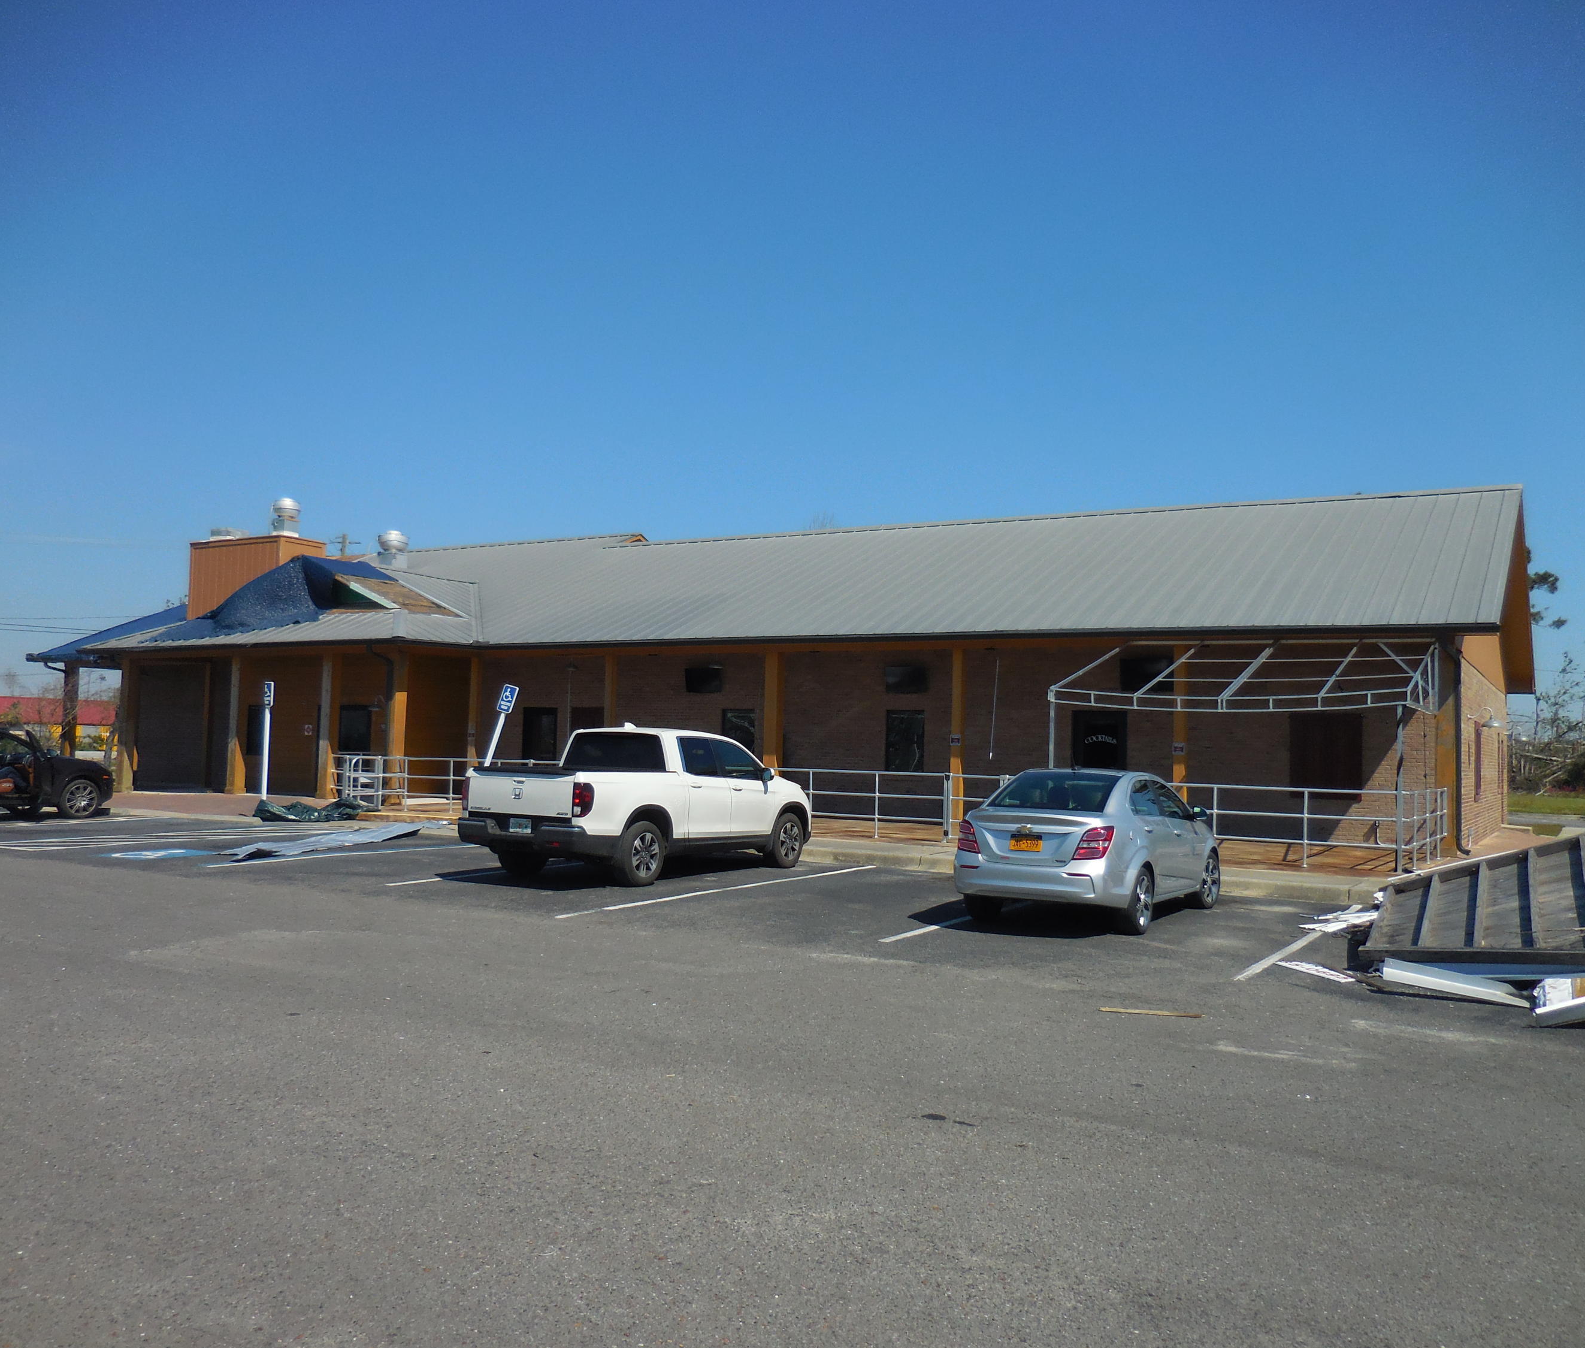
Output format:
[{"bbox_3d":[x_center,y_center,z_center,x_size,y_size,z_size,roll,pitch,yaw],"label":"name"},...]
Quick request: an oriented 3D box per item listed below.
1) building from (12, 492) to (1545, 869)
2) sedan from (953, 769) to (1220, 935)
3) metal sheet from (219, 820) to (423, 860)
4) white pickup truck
[{"bbox_3d":[-2.167,-0.397,36.455,39.500,7.950,18.100,0,-4,32],"label":"building"},{"bbox_3d":[3.239,1.775,13.708,1.750,1.515,4.400,0,-3,32],"label":"sedan"},{"bbox_3d":[-6.609,2.380,18.678,1.000,0.200,4.500,1,-3,8],"label":"metal sheet"},{"bbox_3d":[-1.701,1.631,16.612,2.000,1.790,5.335,0,-3,31],"label":"white pickup truck"}]

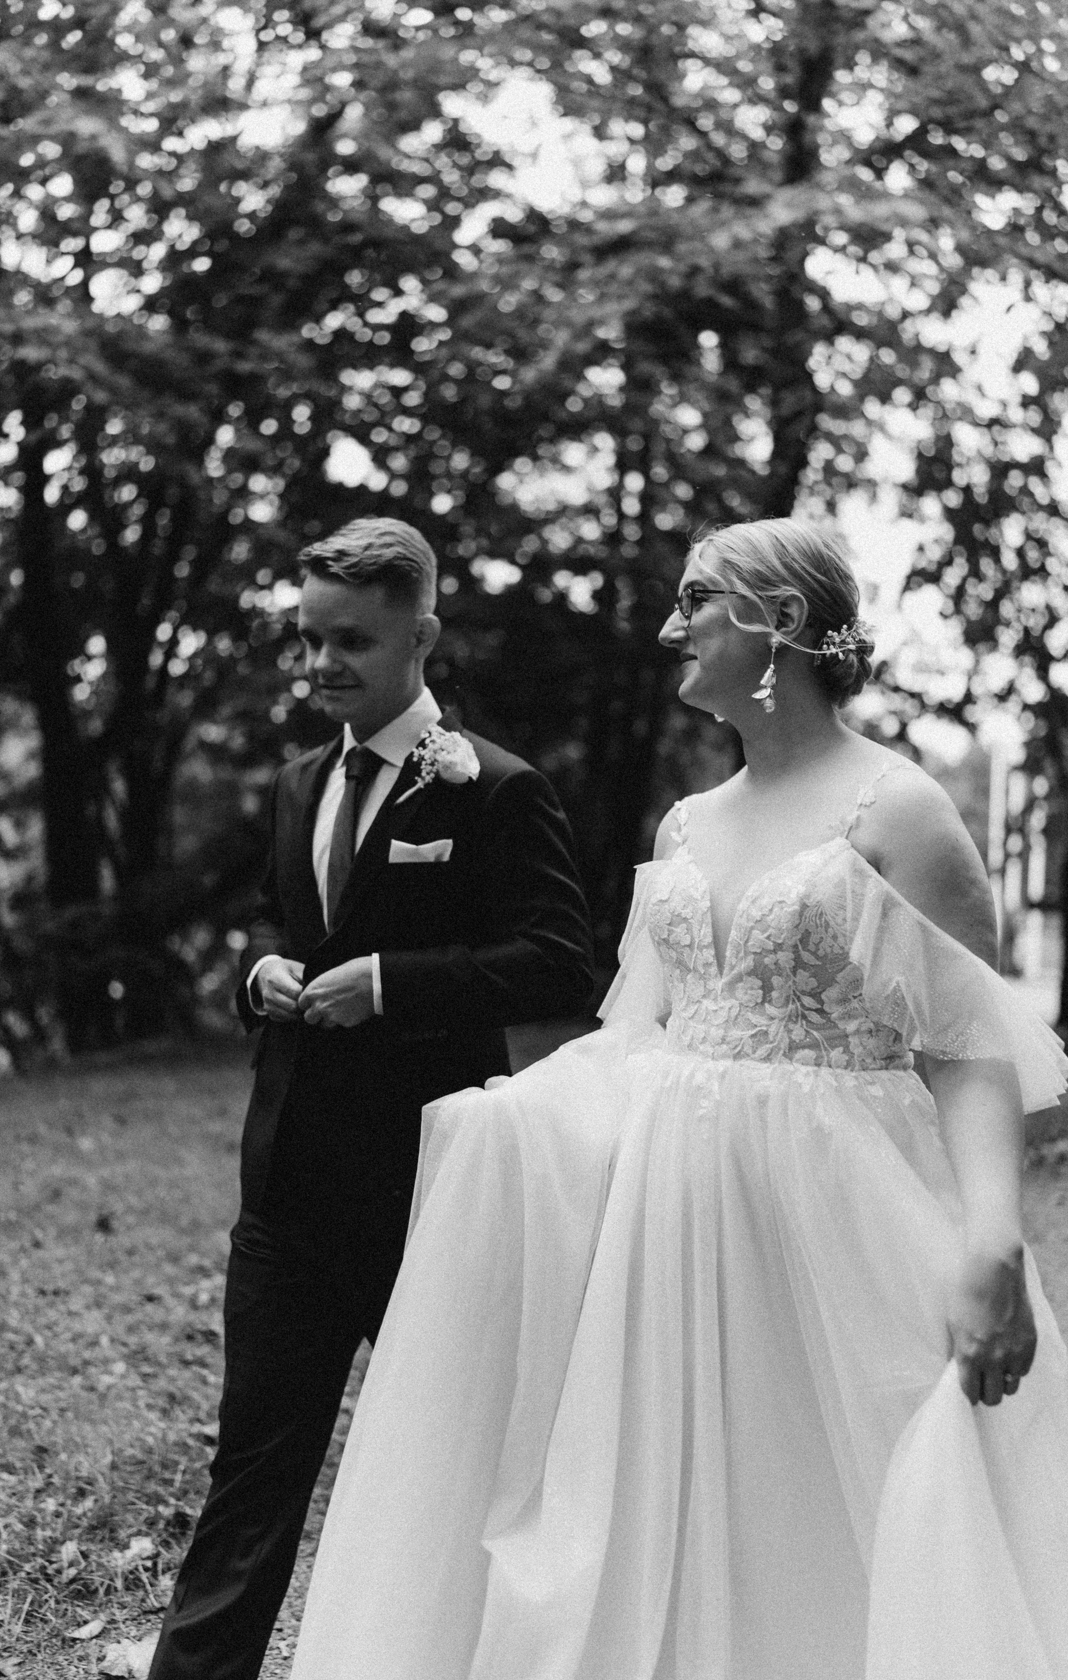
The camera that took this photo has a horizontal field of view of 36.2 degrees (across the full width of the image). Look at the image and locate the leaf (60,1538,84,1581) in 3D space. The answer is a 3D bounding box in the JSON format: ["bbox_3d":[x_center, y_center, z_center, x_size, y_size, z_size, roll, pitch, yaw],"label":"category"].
[{"bbox_3d":[-0.869,1.353,3.070,0.050,0.045,0.070,0,-1,0],"label":"leaf"}]

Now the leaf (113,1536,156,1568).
[{"bbox_3d":[-0.759,1.352,3.100,0.080,0.035,0.070,0,-1,0],"label":"leaf"}]

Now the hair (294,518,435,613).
[{"bbox_3d":[-0.228,-0.372,2.250,0.165,0.135,0.200,-1,9,36],"label":"hair"}]

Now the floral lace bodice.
[{"bbox_3d":[0.302,0.109,2.010,0.330,0.340,0.250,-1,-1,40],"label":"floral lace bodice"}]

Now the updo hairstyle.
[{"bbox_3d":[0.304,-0.281,2.000,0.225,0.225,0.175,0,-1,-10],"label":"updo hairstyle"}]

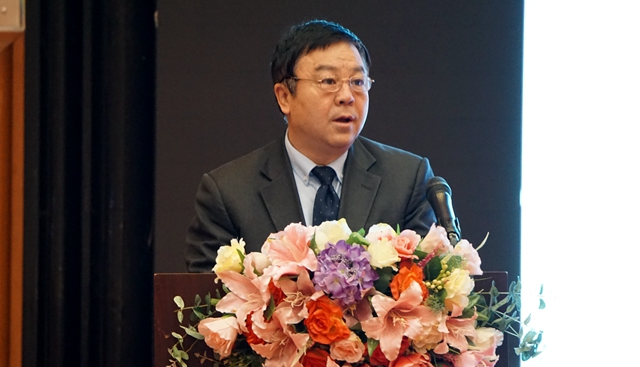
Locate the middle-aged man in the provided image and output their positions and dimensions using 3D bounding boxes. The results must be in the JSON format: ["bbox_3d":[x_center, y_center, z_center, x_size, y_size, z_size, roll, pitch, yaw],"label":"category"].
[{"bbox_3d":[-0.020,0.532,8.944,0.540,1.720,0.400,1,-2,-14],"label":"middle-aged man"}]

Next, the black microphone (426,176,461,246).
[{"bbox_3d":[0.243,0.050,8.720,0.053,0.175,0.053,-13,-45,-4],"label":"black microphone"}]

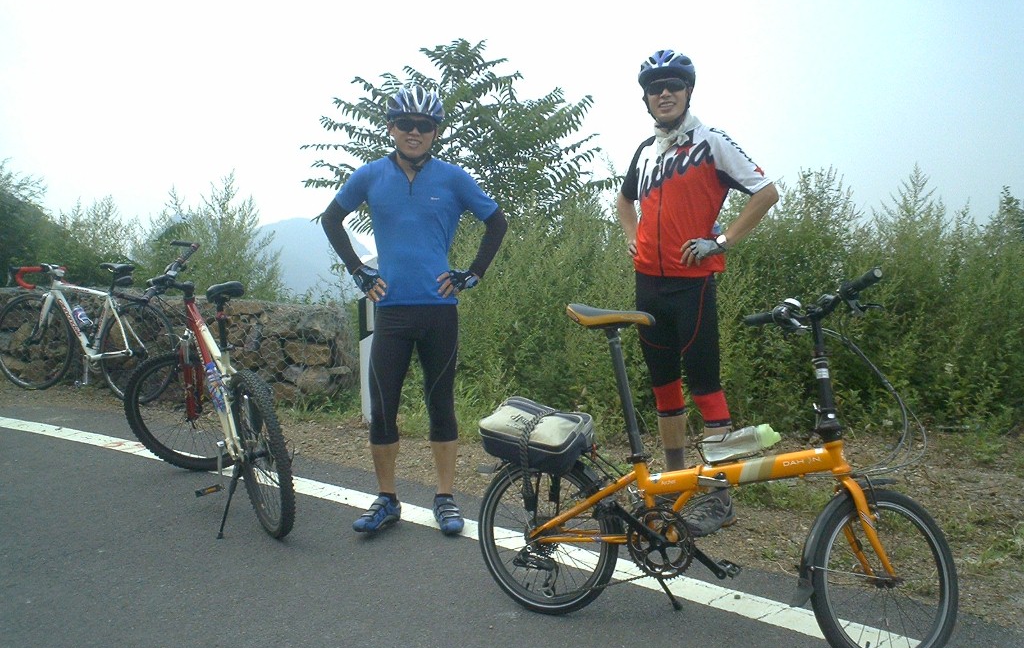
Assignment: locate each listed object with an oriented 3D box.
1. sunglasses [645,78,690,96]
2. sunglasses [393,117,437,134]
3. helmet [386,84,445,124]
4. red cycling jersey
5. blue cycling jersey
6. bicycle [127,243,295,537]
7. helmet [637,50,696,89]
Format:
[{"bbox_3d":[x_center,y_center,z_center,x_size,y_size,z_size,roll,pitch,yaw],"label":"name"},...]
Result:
[{"bbox_3d":[0.583,-0.862,3.784,0.155,0.055,0.150,-3,9,21],"label":"sunglasses"},{"bbox_3d":[-0.363,-0.750,3.939,0.155,0.055,0.150,-1,8,0],"label":"sunglasses"},{"bbox_3d":[-0.370,-0.842,3.970,0.212,0.160,0.280,-1,8,0],"label":"helmet"},{"bbox_3d":[0.699,-0.471,3.920,0.550,0.575,0.300,3,10,36],"label":"red cycling jersey"},{"bbox_3d":[-0.374,-0.366,4.050,0.630,0.595,0.270,-1,8,-1],"label":"blue cycling jersey"},{"bbox_3d":[-1.254,0.279,4.462,0.600,1.075,1.620,-11,11,-29],"label":"bicycle"},{"bbox_3d":[0.570,-0.939,3.820,0.212,0.160,0.280,-3,9,21],"label":"helmet"}]

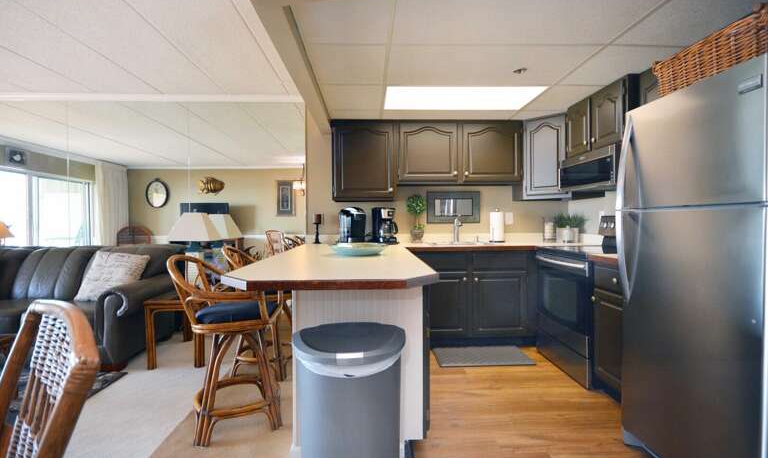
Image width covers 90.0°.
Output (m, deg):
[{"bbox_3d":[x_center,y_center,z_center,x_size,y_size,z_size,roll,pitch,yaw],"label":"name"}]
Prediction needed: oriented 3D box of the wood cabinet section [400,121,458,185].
[{"bbox_3d":[0.424,-0.728,3.814,0.582,0.602,0.310,0,1,-2],"label":"wood cabinet section"}]

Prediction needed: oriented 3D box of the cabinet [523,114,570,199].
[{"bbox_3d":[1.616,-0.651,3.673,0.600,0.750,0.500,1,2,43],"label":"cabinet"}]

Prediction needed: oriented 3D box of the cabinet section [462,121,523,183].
[{"bbox_3d":[1.036,-0.733,3.838,0.591,0.606,0.310,0,1,-2],"label":"cabinet section"}]

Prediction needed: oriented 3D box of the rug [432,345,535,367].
[{"bbox_3d":[0.834,1.077,3.290,0.760,0.014,0.455,0,1,-2],"label":"rug"}]

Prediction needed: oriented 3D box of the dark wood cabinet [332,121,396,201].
[{"bbox_3d":[-0.191,-0.658,3.815,0.620,0.765,0.325,0,1,-2],"label":"dark wood cabinet"}]

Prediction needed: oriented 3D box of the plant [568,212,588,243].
[{"bbox_3d":[1.786,0.001,3.603,0.170,0.280,0.170,0,1,-2],"label":"plant"}]

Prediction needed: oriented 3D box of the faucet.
[{"bbox_3d":[0.711,0.003,3.711,0.075,0.275,0.200,0,1,-2],"label":"faucet"}]

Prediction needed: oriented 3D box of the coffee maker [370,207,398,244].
[{"bbox_3d":[-0.007,-0.029,3.663,0.215,0.345,0.180,0,1,28],"label":"coffee maker"}]

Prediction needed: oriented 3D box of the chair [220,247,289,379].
[{"bbox_3d":[-0.898,0.603,2.892,0.580,0.970,0.550,0,1,-7],"label":"chair"}]

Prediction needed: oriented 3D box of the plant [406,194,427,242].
[{"bbox_3d":[0.309,-0.094,3.744,0.190,0.470,0.190,0,1,-2],"label":"plant"}]

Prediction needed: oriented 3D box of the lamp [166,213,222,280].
[{"bbox_3d":[-1.785,0.199,3.656,0.400,0.700,0.380,0,1,-2],"label":"lamp"}]

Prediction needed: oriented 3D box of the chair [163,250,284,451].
[{"bbox_3d":[-0.846,0.615,2.111,0.540,0.950,0.520,-1,1,-22],"label":"chair"}]

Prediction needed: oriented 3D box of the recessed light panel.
[{"bbox_3d":[0.610,-1.055,3.114,1.190,0.030,0.585,0,1,-2],"label":"recessed light panel"}]

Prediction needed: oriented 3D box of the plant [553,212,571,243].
[{"bbox_3d":[1.794,-0.007,3.893,0.170,0.310,0.170,0,1,-2],"label":"plant"}]

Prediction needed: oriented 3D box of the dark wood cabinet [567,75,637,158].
[{"bbox_3d":[1.785,-0.822,2.983,0.370,0.435,0.750,0,1,-2],"label":"dark wood cabinet"}]

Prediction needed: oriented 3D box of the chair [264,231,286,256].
[{"bbox_3d":[-2.057,0.501,7.637,0.500,0.965,0.580,-1,1,-39],"label":"chair"}]

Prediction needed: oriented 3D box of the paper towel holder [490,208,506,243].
[{"bbox_3d":[1.153,-0.028,3.911,0.155,0.348,0.155,0,1,-2],"label":"paper towel holder"}]

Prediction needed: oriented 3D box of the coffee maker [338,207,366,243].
[{"bbox_3d":[-0.312,-0.024,3.762,0.255,0.345,0.300,0,1,-14],"label":"coffee maker"}]

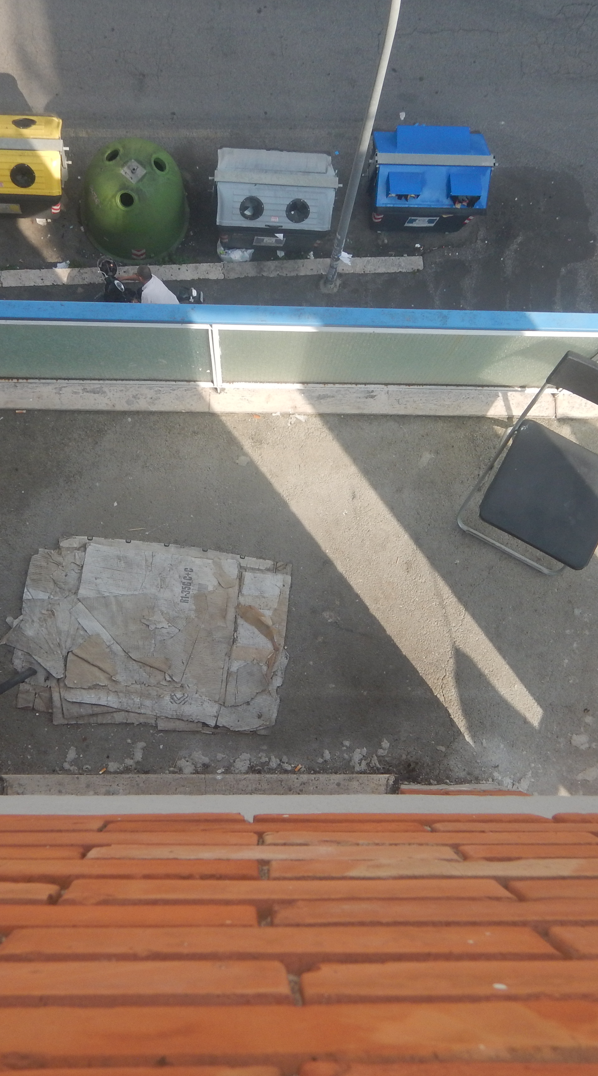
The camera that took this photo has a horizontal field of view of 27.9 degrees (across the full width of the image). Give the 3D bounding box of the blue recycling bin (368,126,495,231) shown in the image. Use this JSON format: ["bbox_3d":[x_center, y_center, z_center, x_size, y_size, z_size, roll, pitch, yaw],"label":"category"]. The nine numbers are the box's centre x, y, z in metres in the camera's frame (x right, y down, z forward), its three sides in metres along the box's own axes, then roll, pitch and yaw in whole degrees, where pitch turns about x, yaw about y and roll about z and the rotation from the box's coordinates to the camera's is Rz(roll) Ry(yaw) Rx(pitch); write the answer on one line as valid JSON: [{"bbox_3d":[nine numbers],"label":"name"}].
[{"bbox_3d":[1.871,-5.262,17.858,1.730,1.660,1.200,1,84,-6],"label":"blue recycling bin"}]

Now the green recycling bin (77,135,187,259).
[{"bbox_3d":[-2.401,-5.012,17.471,1.650,1.550,1.650,1,84,-6],"label":"green recycling bin"}]

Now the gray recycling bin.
[{"bbox_3d":[-0.389,-4.927,17.608,1.730,1.660,1.180,3,84,-6],"label":"gray recycling bin"}]

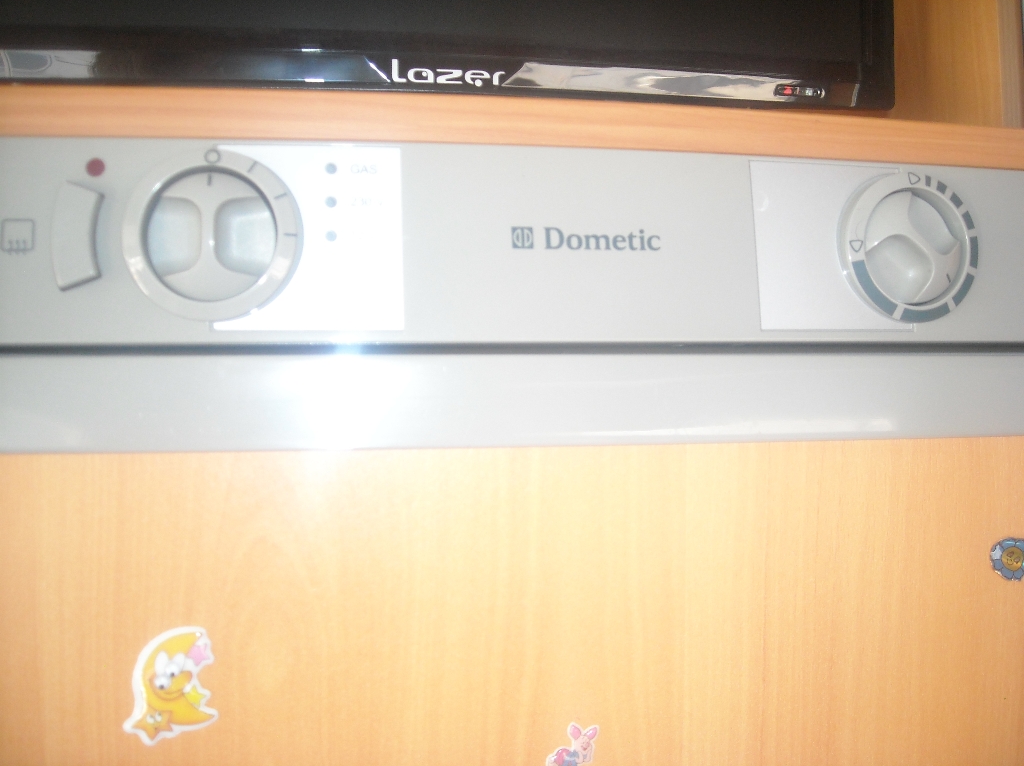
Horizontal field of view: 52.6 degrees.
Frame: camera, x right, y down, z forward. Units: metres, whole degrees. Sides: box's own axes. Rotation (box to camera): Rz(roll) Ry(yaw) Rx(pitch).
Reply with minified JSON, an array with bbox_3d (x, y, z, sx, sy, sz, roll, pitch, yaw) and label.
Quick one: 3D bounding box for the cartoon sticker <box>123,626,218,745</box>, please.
[{"bbox_3d":[-0.101,0.089,0.305,0.029,0.035,0.003,0,0,-9],"label":"cartoon sticker"}]

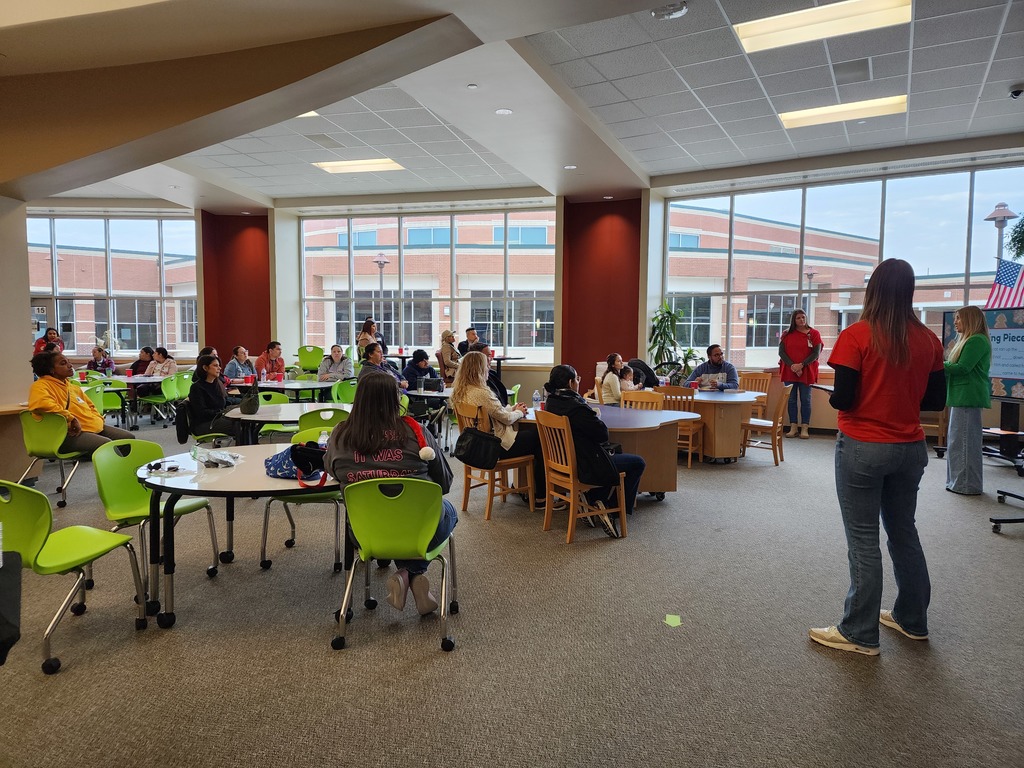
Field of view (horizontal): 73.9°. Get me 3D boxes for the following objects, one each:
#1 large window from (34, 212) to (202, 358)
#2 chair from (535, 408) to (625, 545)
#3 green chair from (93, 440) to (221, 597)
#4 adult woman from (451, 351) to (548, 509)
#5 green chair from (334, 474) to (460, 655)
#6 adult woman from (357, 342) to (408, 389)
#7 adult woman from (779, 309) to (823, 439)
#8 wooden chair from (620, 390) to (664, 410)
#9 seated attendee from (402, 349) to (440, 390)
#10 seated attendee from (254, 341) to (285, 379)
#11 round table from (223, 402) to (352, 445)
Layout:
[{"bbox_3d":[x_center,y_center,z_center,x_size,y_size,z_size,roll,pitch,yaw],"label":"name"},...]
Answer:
[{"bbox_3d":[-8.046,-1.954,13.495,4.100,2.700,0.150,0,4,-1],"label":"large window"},{"bbox_3d":[0.483,0.618,4.715,0.510,0.845,0.445,-2,4,-24],"label":"chair"},{"bbox_3d":[-2.020,0.716,3.767,0.531,0.766,0.490,3,5,29],"label":"green chair"},{"bbox_3d":[-0.055,0.371,5.286,0.797,1.267,0.552,-2,5,-33],"label":"adult woman"},{"bbox_3d":[-0.507,0.767,3.125,0.520,0.750,0.530,0,4,3],"label":"green chair"},{"bbox_3d":[-1.450,0.163,7.883,0.800,1.255,0.560,2,5,23],"label":"adult woman"},{"bbox_3d":[3.860,-0.139,9.144,0.560,1.700,0.360,2,5,25],"label":"adult woman"},{"bbox_3d":[1.139,0.513,6.311,0.439,0.848,0.480,3,5,27],"label":"wooden chair"},{"bbox_3d":[-1.091,0.191,8.454,0.540,1.235,0.800,-2,5,-30],"label":"seated attendee"},{"bbox_3d":[-3.680,-0.027,10.527,0.520,1.235,0.680,-2,5,-31],"label":"seated attendee"},{"bbox_3d":[-1.804,0.581,5.991,1.328,0.695,1.328,1,4,0],"label":"round table"}]

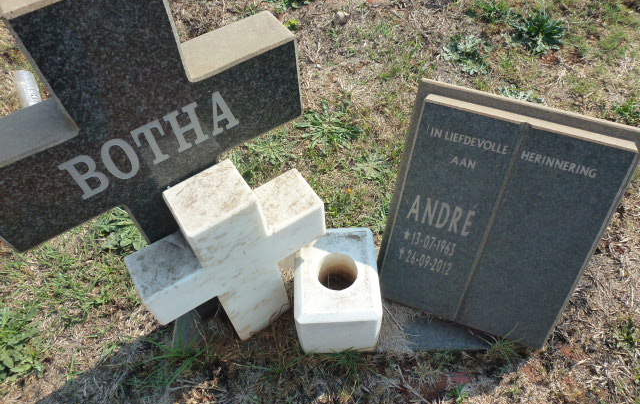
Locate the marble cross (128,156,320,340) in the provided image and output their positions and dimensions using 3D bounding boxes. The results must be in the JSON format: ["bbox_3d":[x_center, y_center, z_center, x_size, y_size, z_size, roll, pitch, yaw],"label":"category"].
[{"bbox_3d":[-0.211,0.161,1.157,0.449,0.577,0.133,-29,57,-17],"label":"marble cross"}]

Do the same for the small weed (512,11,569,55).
[{"bbox_3d":[1.052,-0.814,2.137,0.199,0.070,0.183,21,57,18],"label":"small weed"}]

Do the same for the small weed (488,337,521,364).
[{"bbox_3d":[0.523,0.421,1.259,0.080,0.055,0.085,-37,59,-22],"label":"small weed"}]

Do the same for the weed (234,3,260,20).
[{"bbox_3d":[-0.390,-1.016,2.384,0.118,0.047,0.106,-11,53,-5],"label":"weed"}]

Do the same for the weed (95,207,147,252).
[{"bbox_3d":[-0.691,0.097,1.563,0.170,0.060,0.160,-36,59,-22],"label":"weed"}]

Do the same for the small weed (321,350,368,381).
[{"bbox_3d":[0.071,0.455,1.243,0.130,0.060,0.085,0,53,3],"label":"small weed"}]

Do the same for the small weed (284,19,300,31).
[{"bbox_3d":[-0.151,-0.922,2.309,0.084,0.034,0.072,-6,53,-1],"label":"small weed"}]

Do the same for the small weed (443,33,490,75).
[{"bbox_3d":[0.686,-0.692,2.075,0.182,0.055,0.190,14,55,13],"label":"small weed"}]

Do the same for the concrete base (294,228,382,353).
[{"bbox_3d":[0.050,0.257,1.282,0.227,0.237,0.274,-3,53,1],"label":"concrete base"}]

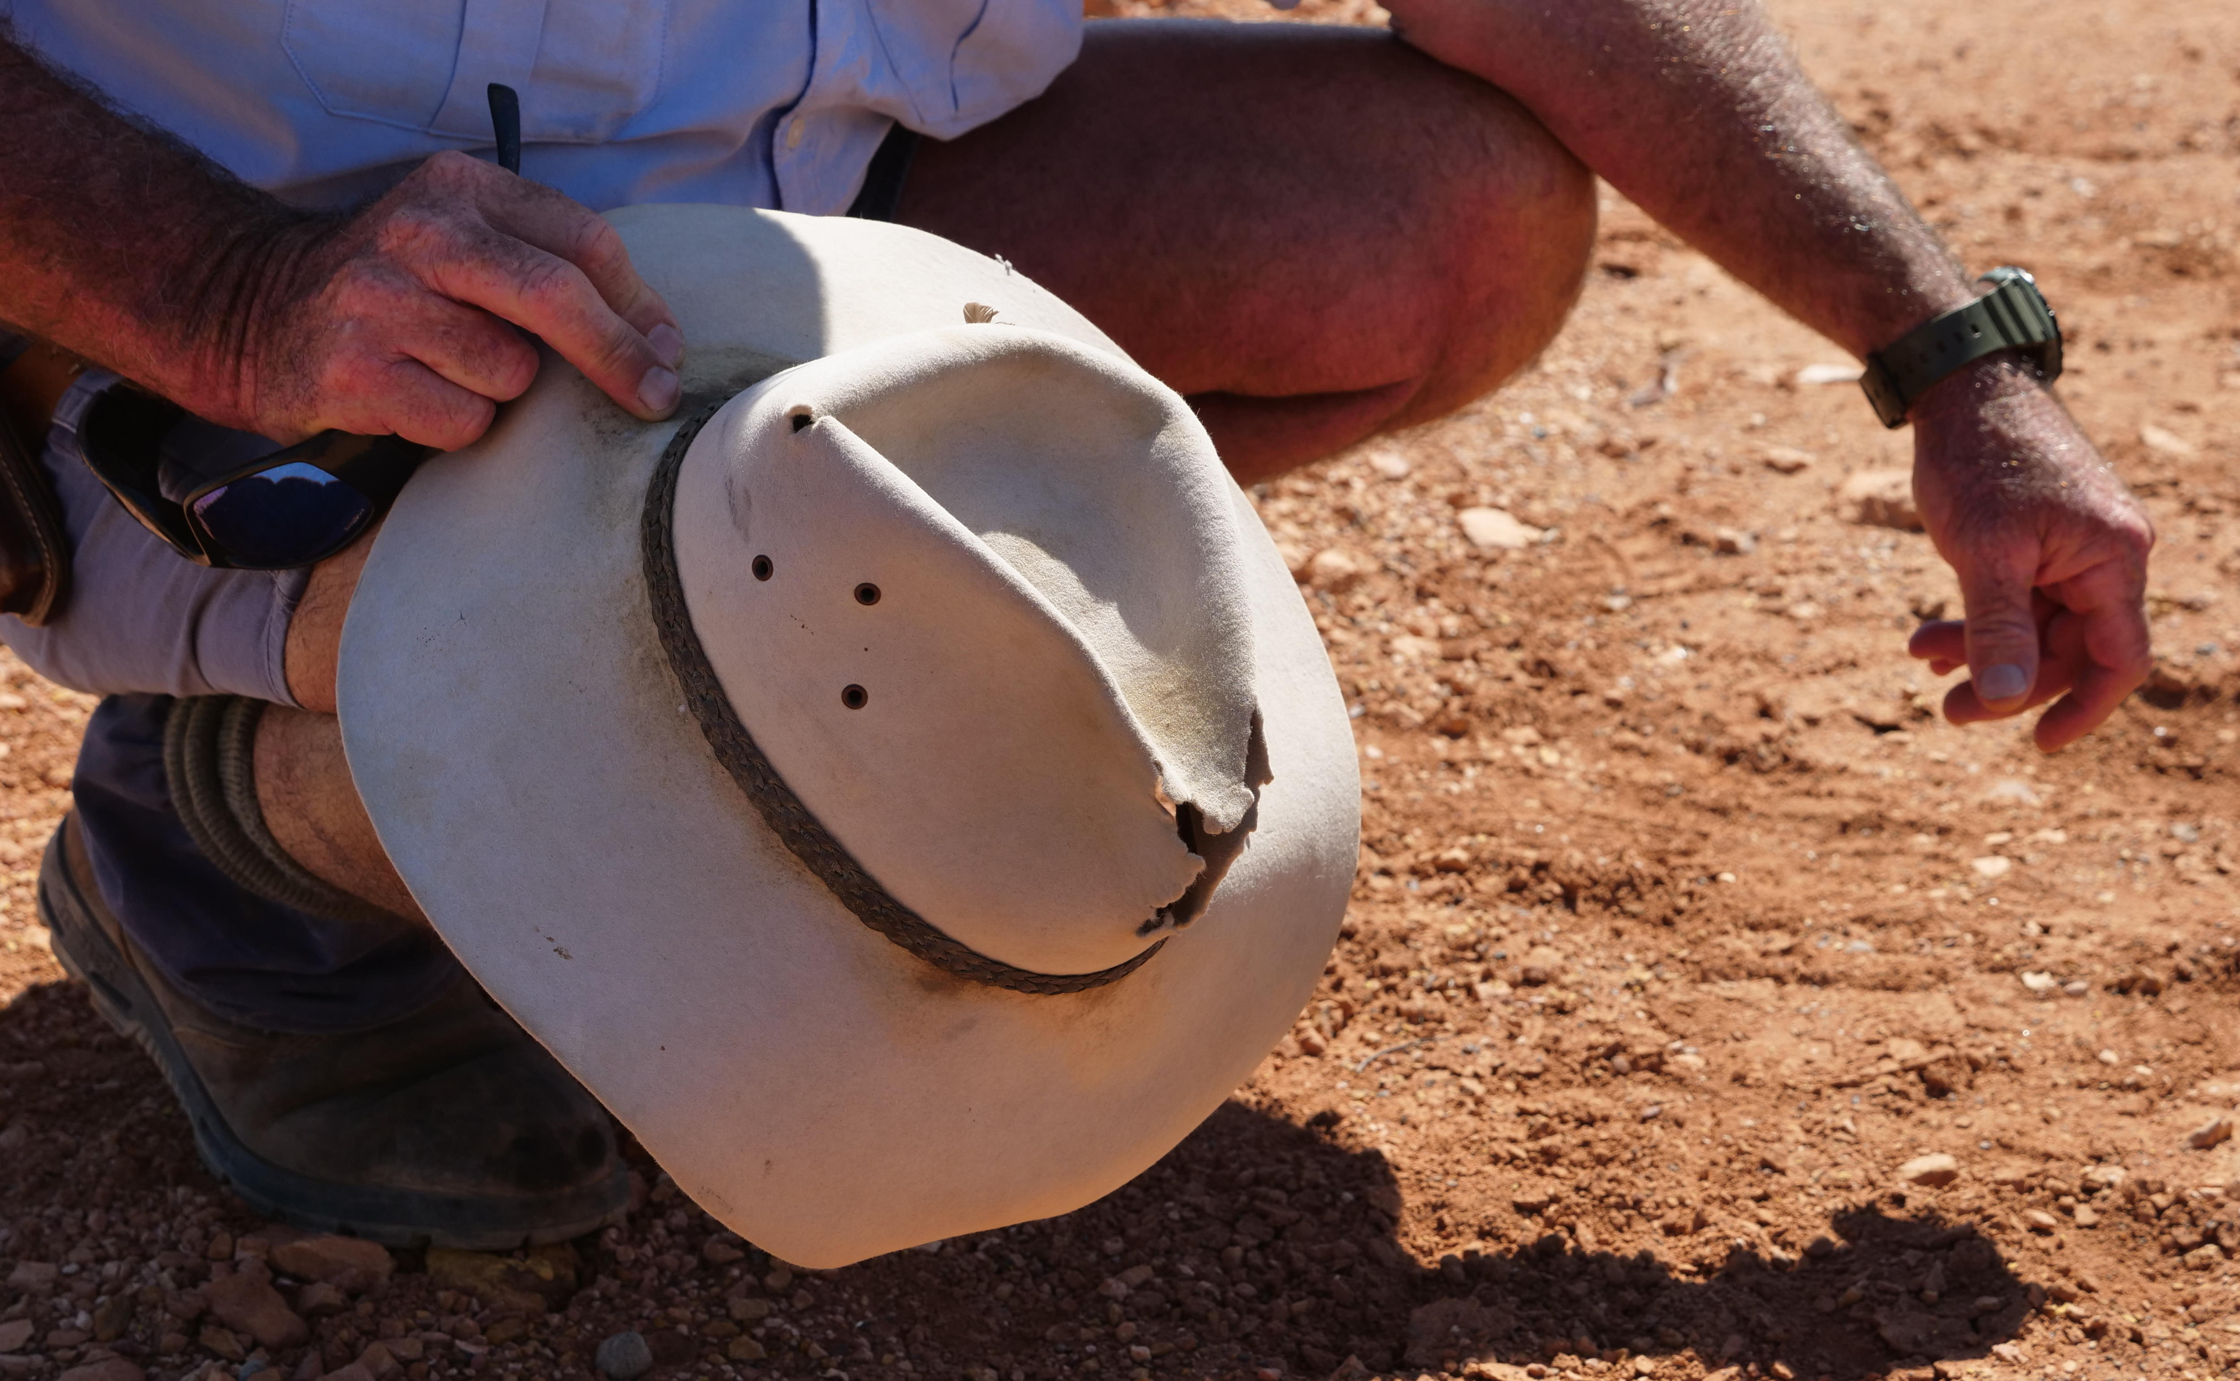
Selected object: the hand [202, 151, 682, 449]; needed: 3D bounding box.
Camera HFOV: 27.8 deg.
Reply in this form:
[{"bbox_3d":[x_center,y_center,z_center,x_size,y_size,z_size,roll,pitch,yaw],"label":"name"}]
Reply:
[{"bbox_3d":[-0.232,-0.132,1.540,0.155,0.075,0.090,9,48,20],"label":"hand"}]

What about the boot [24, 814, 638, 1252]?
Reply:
[{"bbox_3d":[-0.314,0.115,1.770,0.285,0.125,0.115,31,39,31],"label":"boot"}]

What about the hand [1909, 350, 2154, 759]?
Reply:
[{"bbox_3d":[0.318,-0.047,1.580,0.078,0.130,0.085,-11,9,9],"label":"hand"}]

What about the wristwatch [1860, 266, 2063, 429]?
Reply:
[{"bbox_3d":[0.291,-0.119,1.570,0.065,0.038,0.060,-28,6,-3],"label":"wristwatch"}]

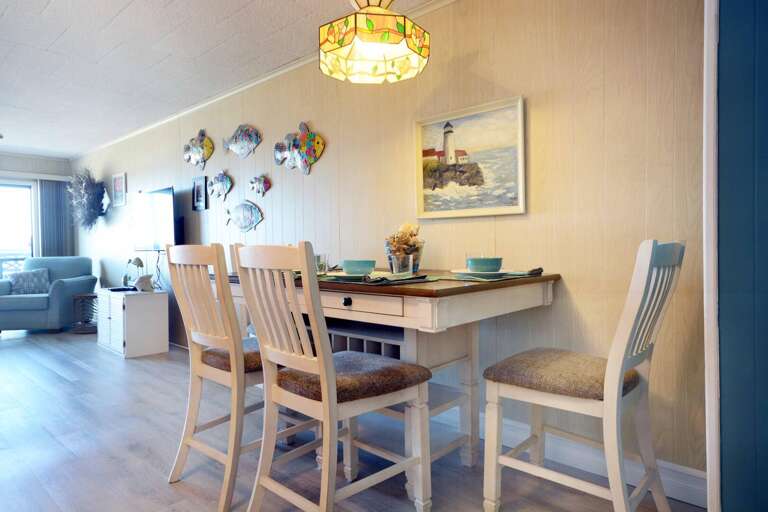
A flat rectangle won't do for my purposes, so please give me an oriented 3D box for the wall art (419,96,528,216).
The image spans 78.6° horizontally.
[{"bbox_3d":[0.446,-0.499,2.527,0.652,0.571,0.030,0,1,41],"label":"wall art"}]

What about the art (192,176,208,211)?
[{"bbox_3d":[-1.731,-0.589,4.429,0.262,0.309,0.030,0,1,41],"label":"art"}]

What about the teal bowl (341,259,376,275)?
[{"bbox_3d":[-0.103,0.049,1.990,0.147,0.064,0.147,-1,1,0],"label":"teal bowl"}]

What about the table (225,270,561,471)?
[{"bbox_3d":[-0.019,0.546,2.264,1.369,0.910,1.012,0,1,41],"label":"table"}]

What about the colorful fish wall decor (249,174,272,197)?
[{"bbox_3d":[-1.002,-0.569,3.792,0.275,0.185,0.030,0,1,41],"label":"colorful fish wall decor"}]

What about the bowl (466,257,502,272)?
[{"bbox_3d":[0.424,0.041,1.980,0.147,0.064,0.147,-1,1,0],"label":"bowl"}]

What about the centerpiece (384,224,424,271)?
[{"bbox_3d":[0.098,-0.038,2.240,0.185,0.243,0.185,-1,1,0],"label":"centerpiece"}]

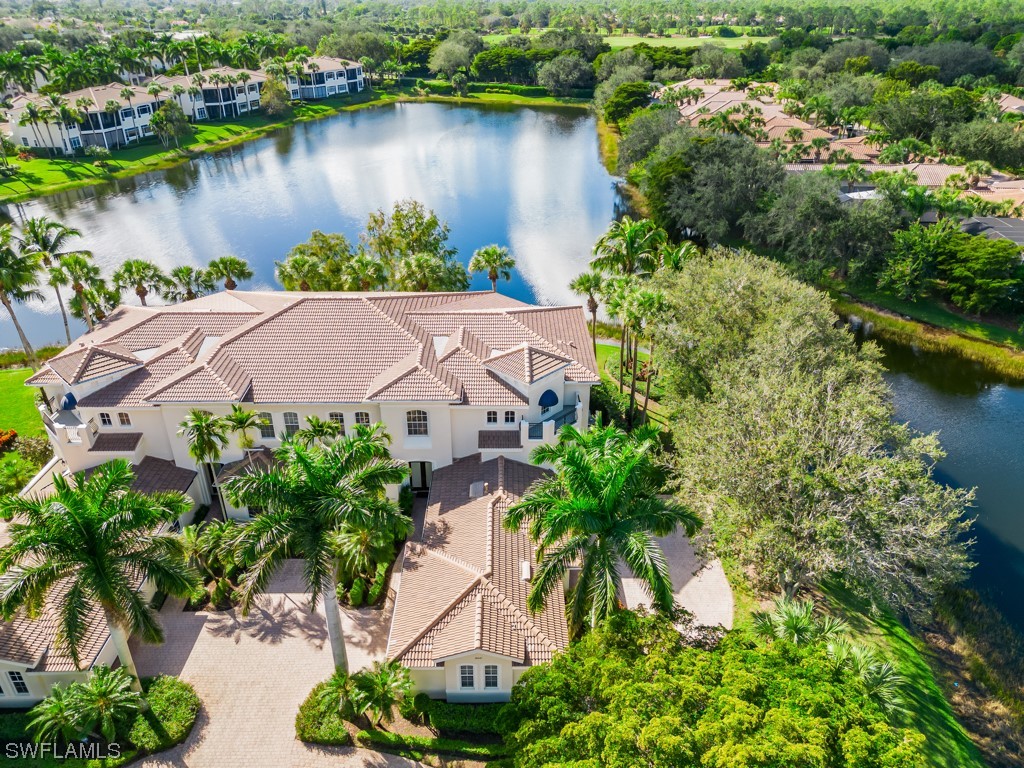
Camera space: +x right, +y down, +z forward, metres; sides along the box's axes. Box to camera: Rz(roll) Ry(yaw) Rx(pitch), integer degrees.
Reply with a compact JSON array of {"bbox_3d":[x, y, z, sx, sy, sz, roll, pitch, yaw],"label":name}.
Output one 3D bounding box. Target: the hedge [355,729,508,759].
[{"bbox_3d":[-3.488,16.031,31.698,6.677,0.548,0.797,2,29,4],"label":"hedge"}]

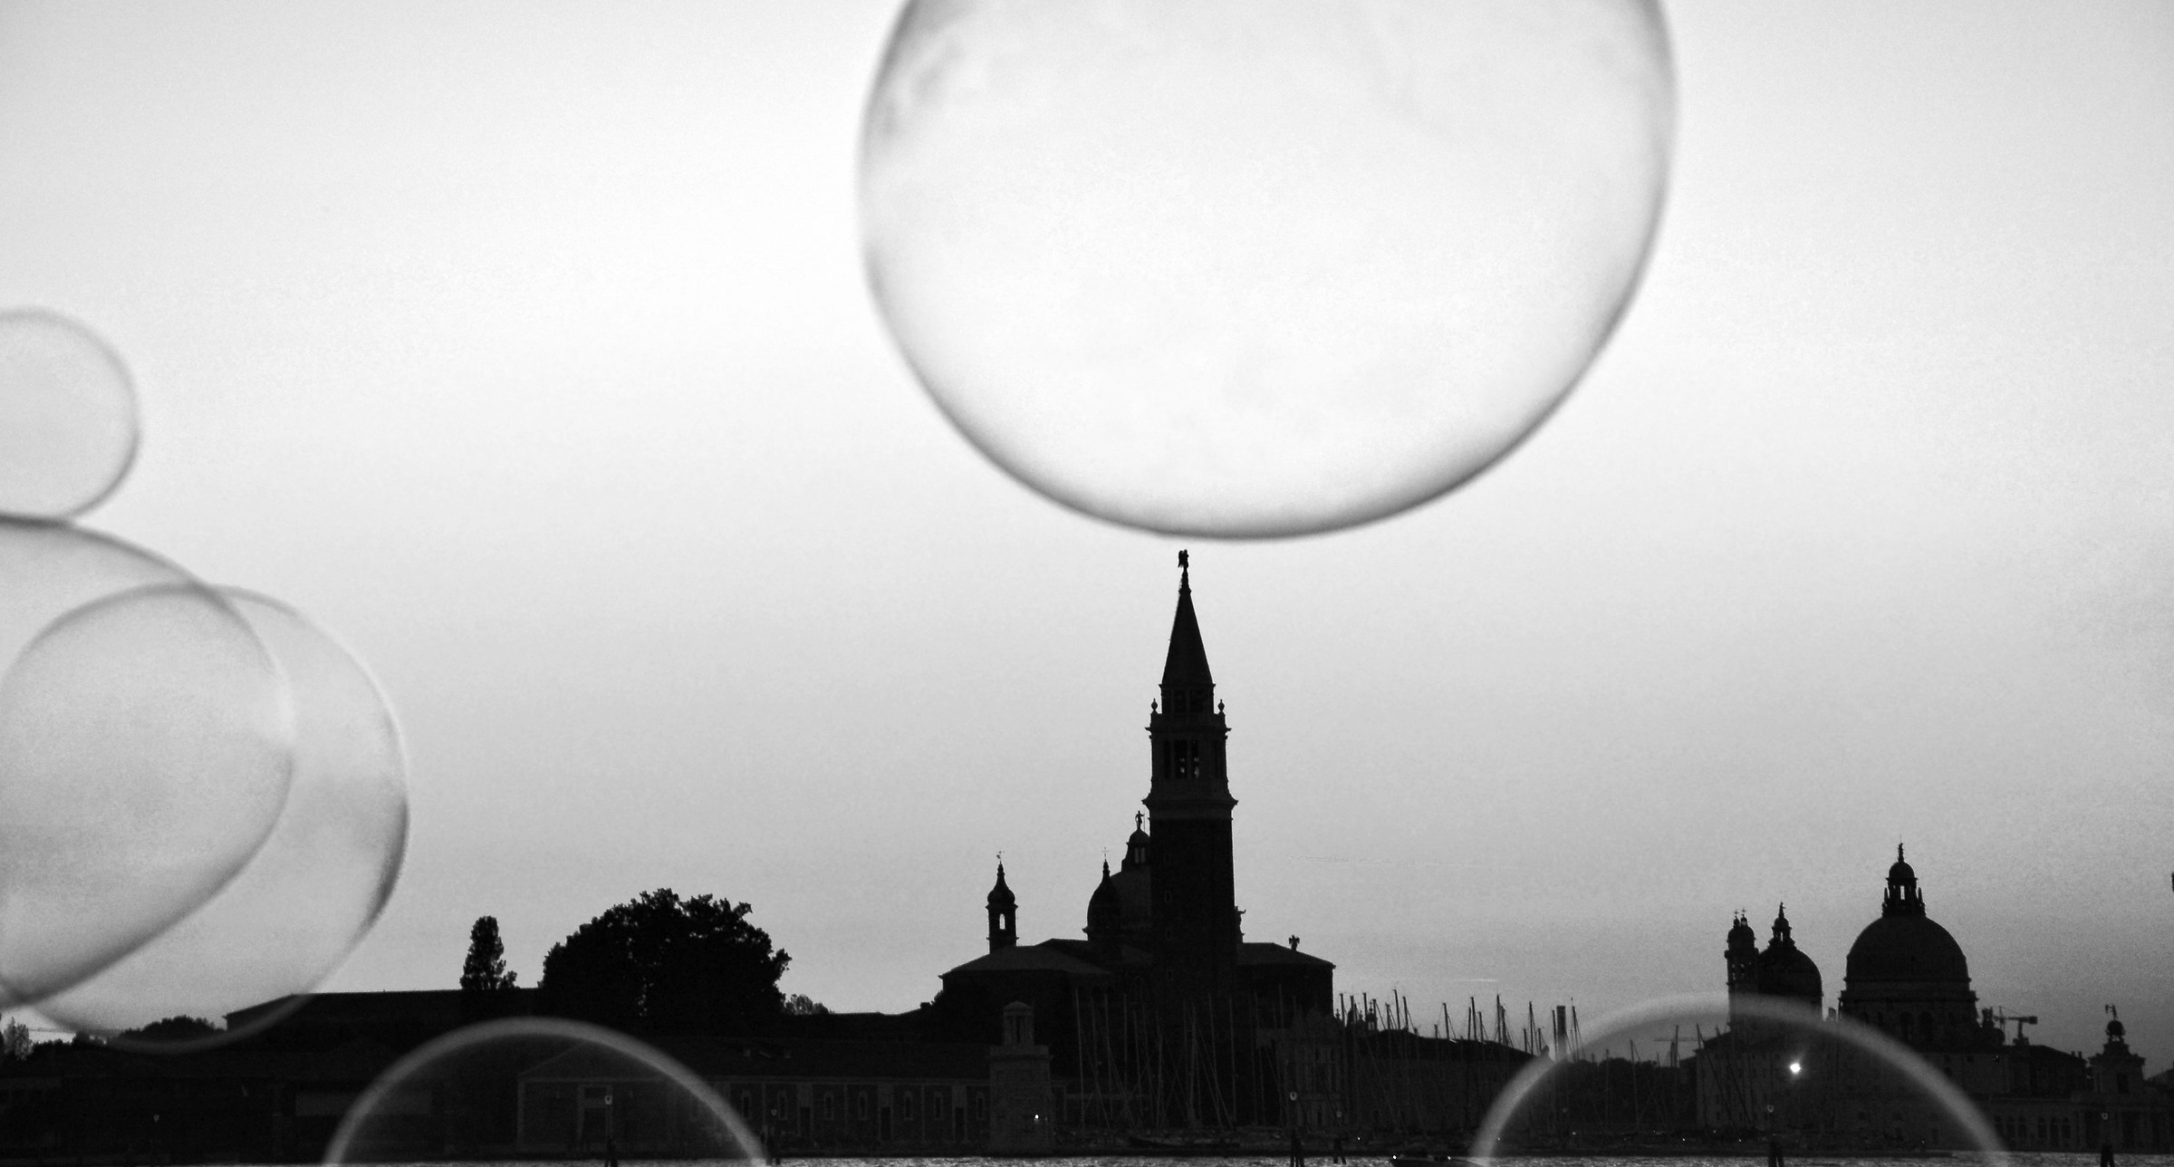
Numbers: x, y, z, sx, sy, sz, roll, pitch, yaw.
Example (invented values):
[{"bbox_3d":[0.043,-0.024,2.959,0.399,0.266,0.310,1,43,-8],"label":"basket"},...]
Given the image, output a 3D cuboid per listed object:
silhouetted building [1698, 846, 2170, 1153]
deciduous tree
[{"bbox_3d":[184.600,90.600,1580.000,98.000,67.000,75.000,-2,-5,16],"label":"silhouetted building"},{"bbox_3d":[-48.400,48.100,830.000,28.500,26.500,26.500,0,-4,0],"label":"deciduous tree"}]

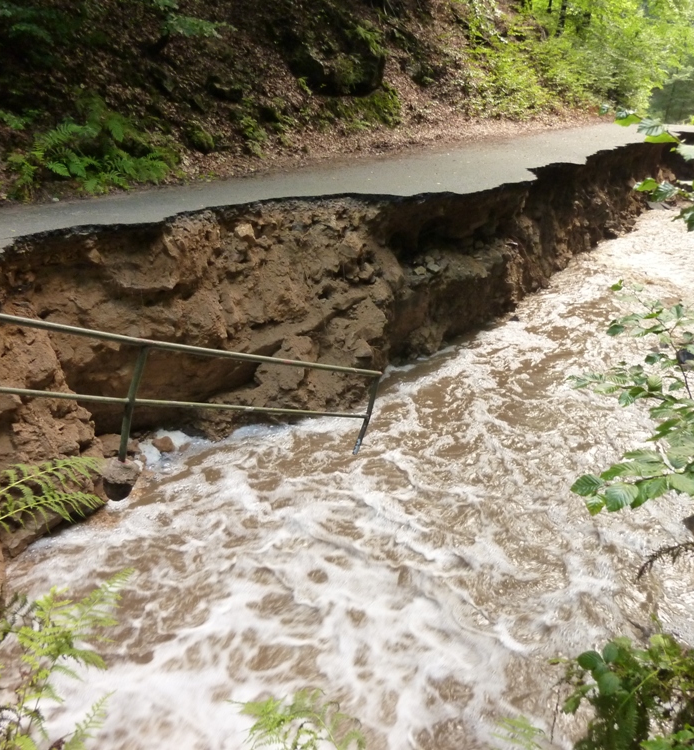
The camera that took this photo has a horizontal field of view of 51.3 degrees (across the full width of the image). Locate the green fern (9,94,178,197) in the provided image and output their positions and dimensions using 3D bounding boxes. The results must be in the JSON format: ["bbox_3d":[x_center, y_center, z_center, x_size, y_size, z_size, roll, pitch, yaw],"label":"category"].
[{"bbox_3d":[-2.729,-2.551,7.900,1.000,0.970,1.420,16,27,34],"label":"green fern"}]

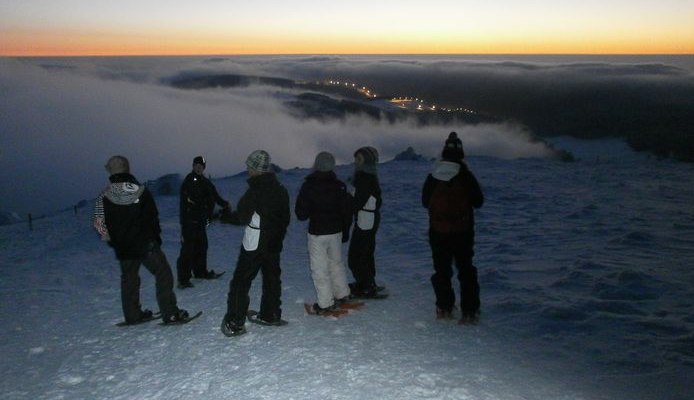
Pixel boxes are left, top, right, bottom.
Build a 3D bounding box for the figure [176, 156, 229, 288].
[{"bbox_3d":[-1.951,0.270,7.304,0.680,1.770,0.550,-9,18,-31],"label":"figure"}]

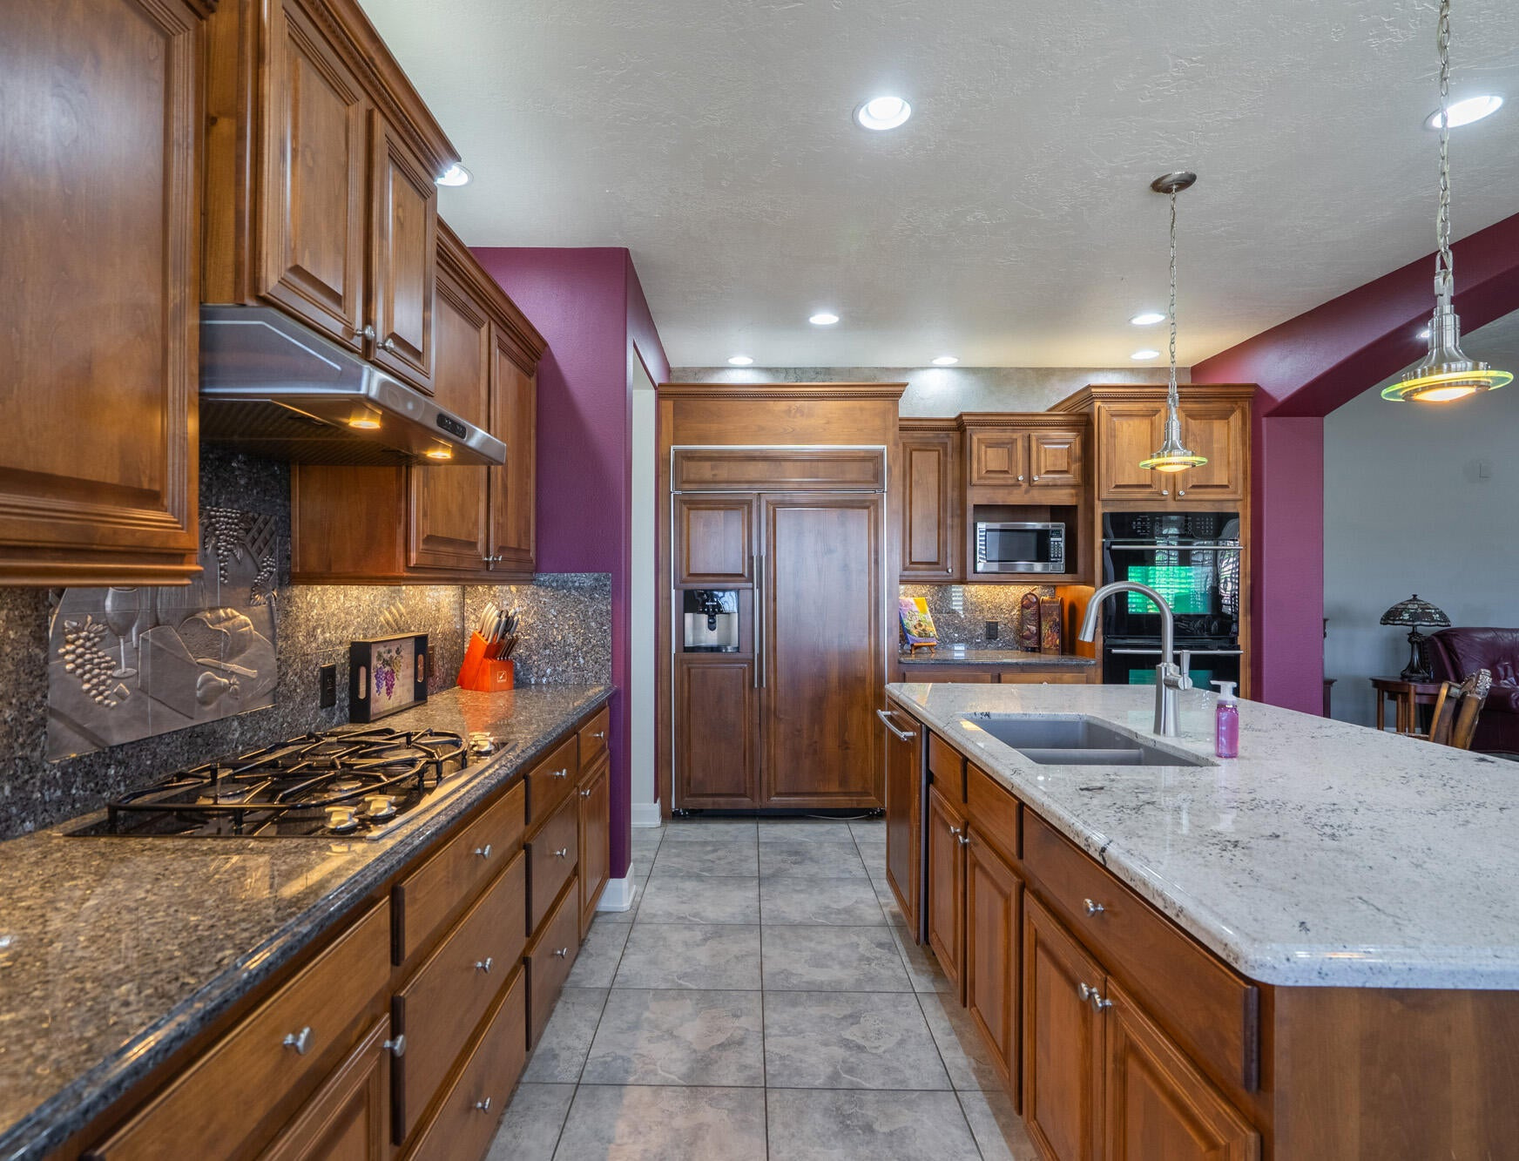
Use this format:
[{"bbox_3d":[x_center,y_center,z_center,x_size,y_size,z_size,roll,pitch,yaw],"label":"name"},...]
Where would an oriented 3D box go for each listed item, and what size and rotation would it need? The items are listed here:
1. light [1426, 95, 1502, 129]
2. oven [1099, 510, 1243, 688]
[{"bbox_3d":[2.058,-1.374,2.260,0.175,0.030,0.175,0,0,-1],"label":"light"},{"bbox_3d":[2.300,0.272,4.585,0.762,1.310,0.610,0,0,-1],"label":"oven"}]

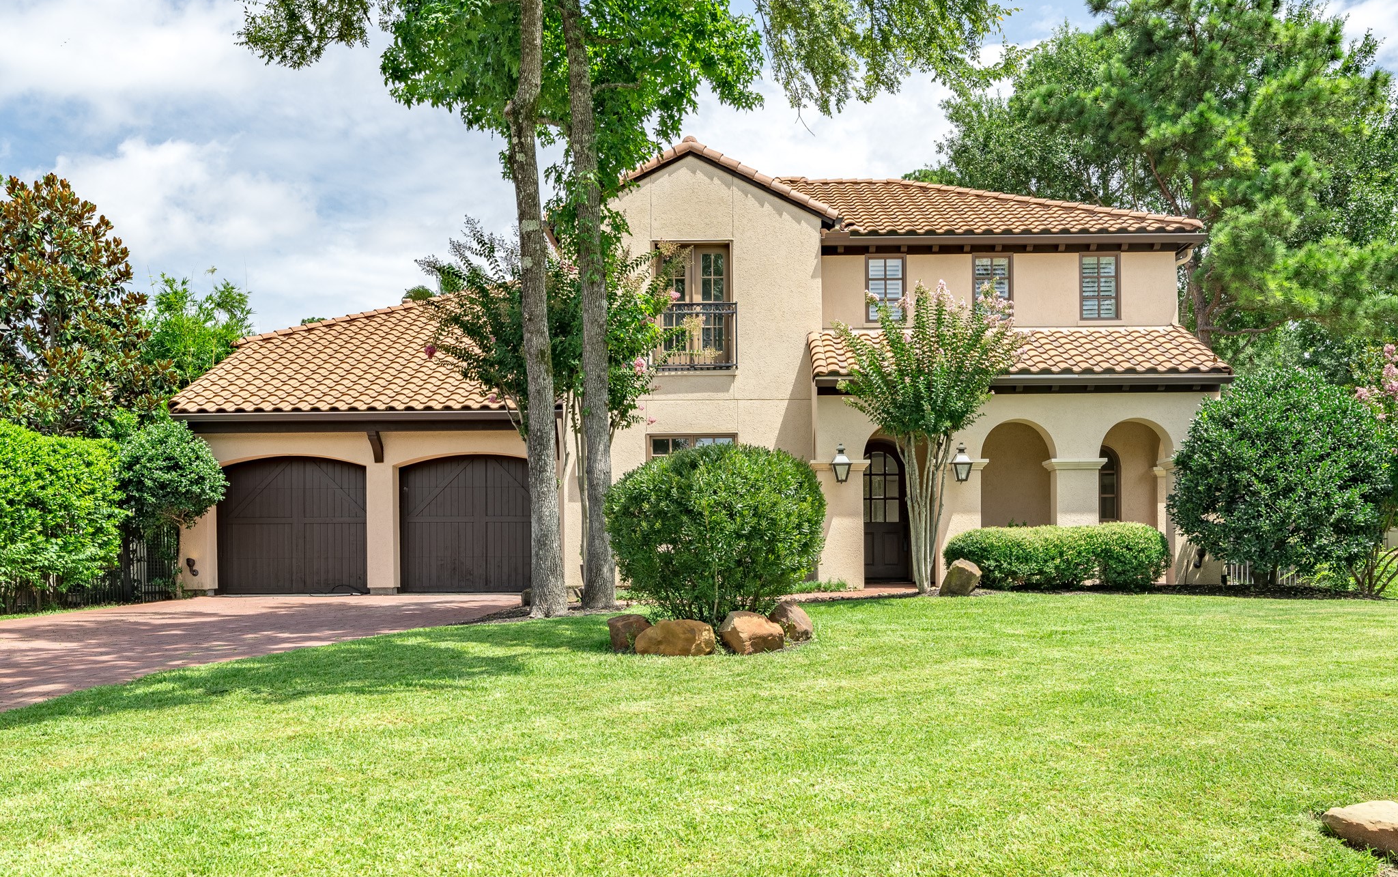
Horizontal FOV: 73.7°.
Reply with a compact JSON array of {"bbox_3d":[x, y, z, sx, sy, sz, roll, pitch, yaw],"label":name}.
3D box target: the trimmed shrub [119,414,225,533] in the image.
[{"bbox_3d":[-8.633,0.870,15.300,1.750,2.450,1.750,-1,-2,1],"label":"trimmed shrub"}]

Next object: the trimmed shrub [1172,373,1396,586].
[{"bbox_3d":[8.580,0.558,13.800,2.950,3.150,2.900,-1,-2,1],"label":"trimmed shrub"}]

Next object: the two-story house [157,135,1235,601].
[{"bbox_3d":[-0.400,-1.320,19.600,16.700,7.900,12.000,-1,-2,1],"label":"two-story house"}]

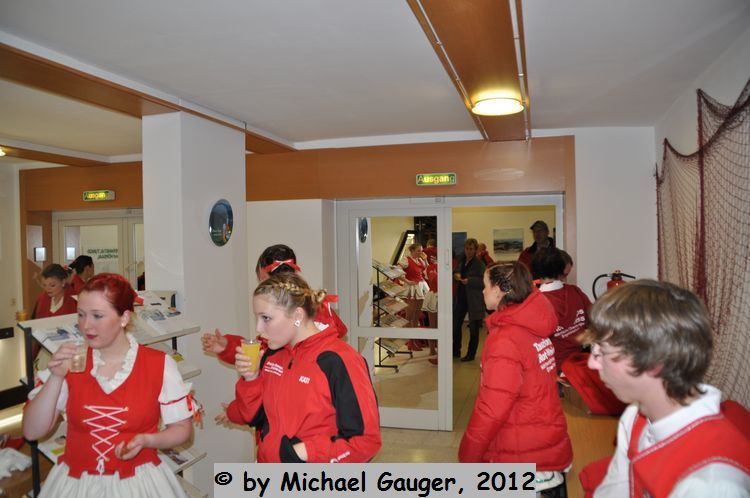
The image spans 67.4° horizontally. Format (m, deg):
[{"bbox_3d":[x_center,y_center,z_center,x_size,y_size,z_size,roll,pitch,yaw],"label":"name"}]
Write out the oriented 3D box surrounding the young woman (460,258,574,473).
[{"bbox_3d":[0.650,0.878,2.600,0.440,1.635,0.500,0,2,37],"label":"young woman"}]

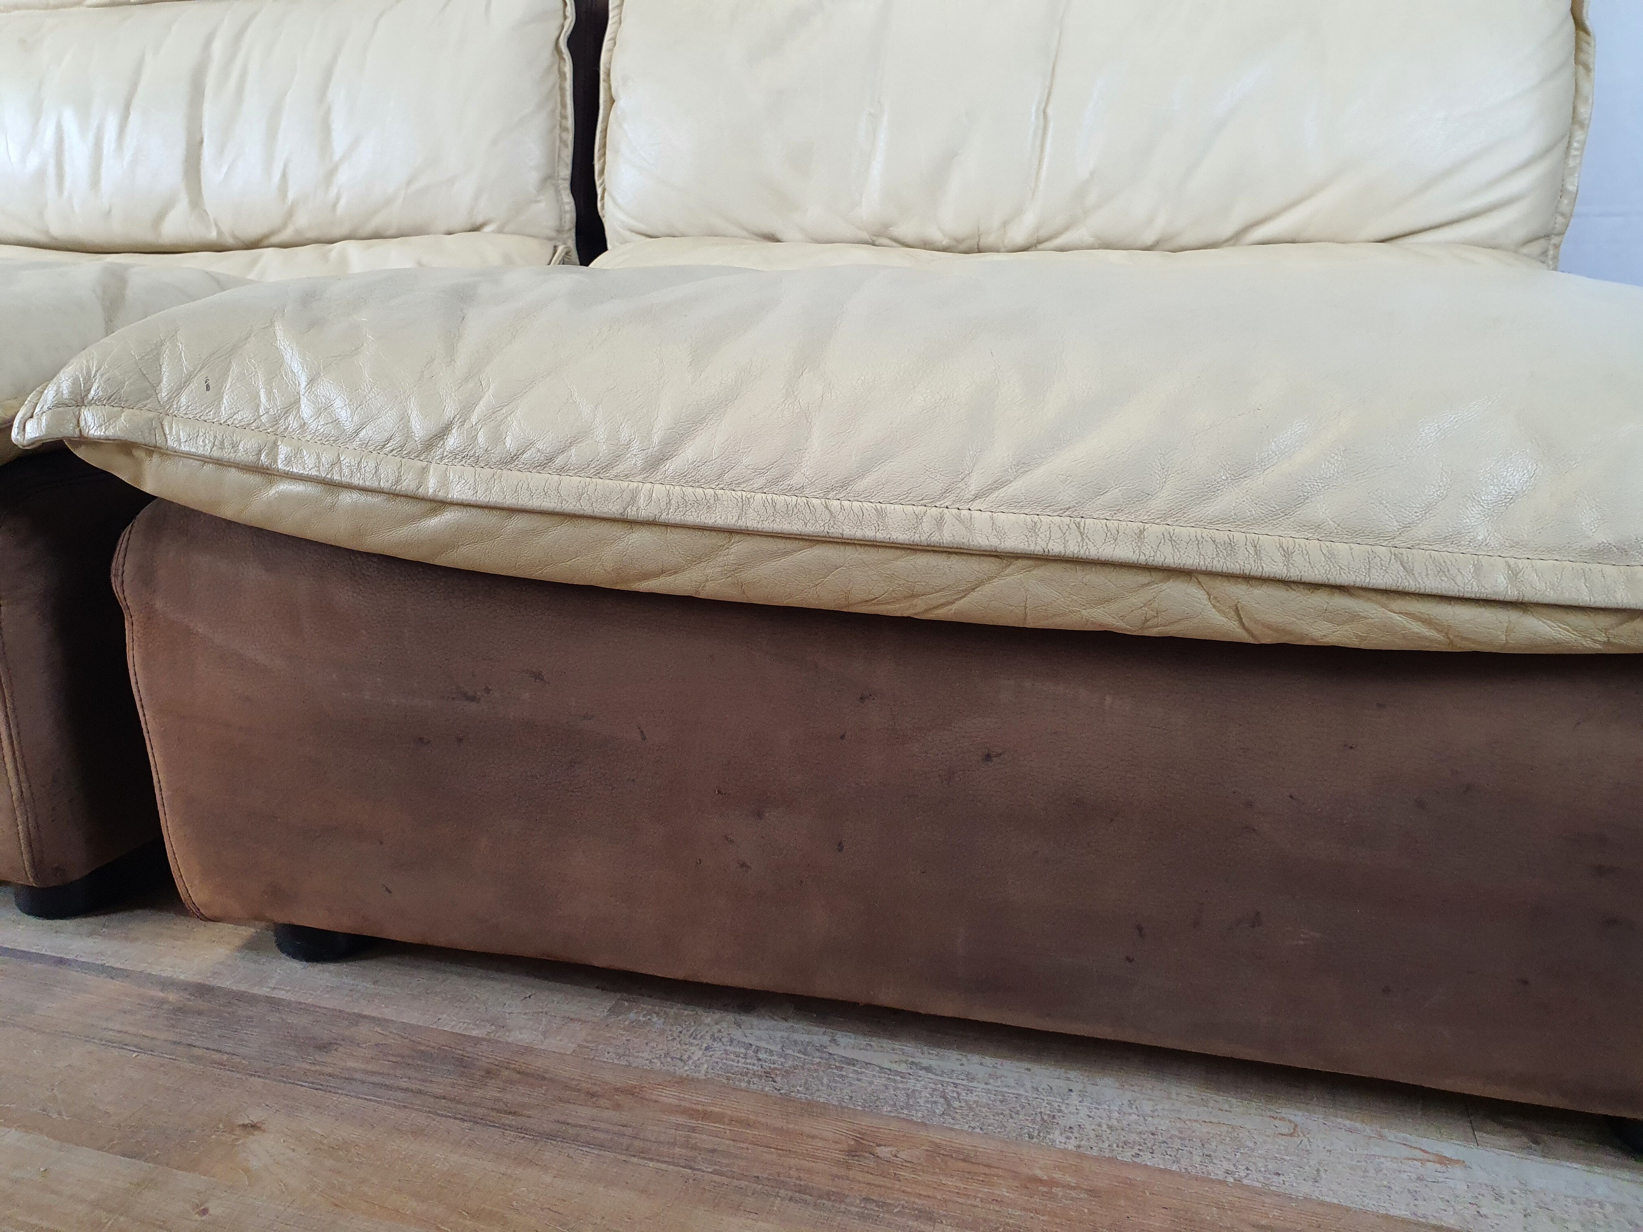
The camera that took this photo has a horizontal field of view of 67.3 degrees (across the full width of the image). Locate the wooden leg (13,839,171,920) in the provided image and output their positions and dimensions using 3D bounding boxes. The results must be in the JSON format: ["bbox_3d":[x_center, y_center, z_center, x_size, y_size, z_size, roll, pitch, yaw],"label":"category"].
[{"bbox_3d":[-0.499,0.166,0.819,0.064,0.042,0.064,4,21,11],"label":"wooden leg"}]

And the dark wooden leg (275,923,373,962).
[{"bbox_3d":[-0.309,0.181,0.775,0.064,0.042,0.064,4,21,11],"label":"dark wooden leg"}]

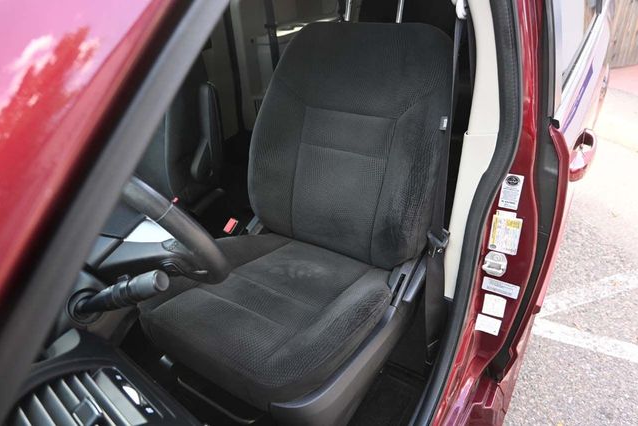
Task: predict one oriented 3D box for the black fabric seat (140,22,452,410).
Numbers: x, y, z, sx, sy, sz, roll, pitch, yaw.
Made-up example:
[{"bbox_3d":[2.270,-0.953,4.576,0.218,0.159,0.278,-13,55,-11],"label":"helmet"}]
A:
[{"bbox_3d":[-0.049,-0.036,1.076,0.550,0.790,0.760,15,32,32],"label":"black fabric seat"}]

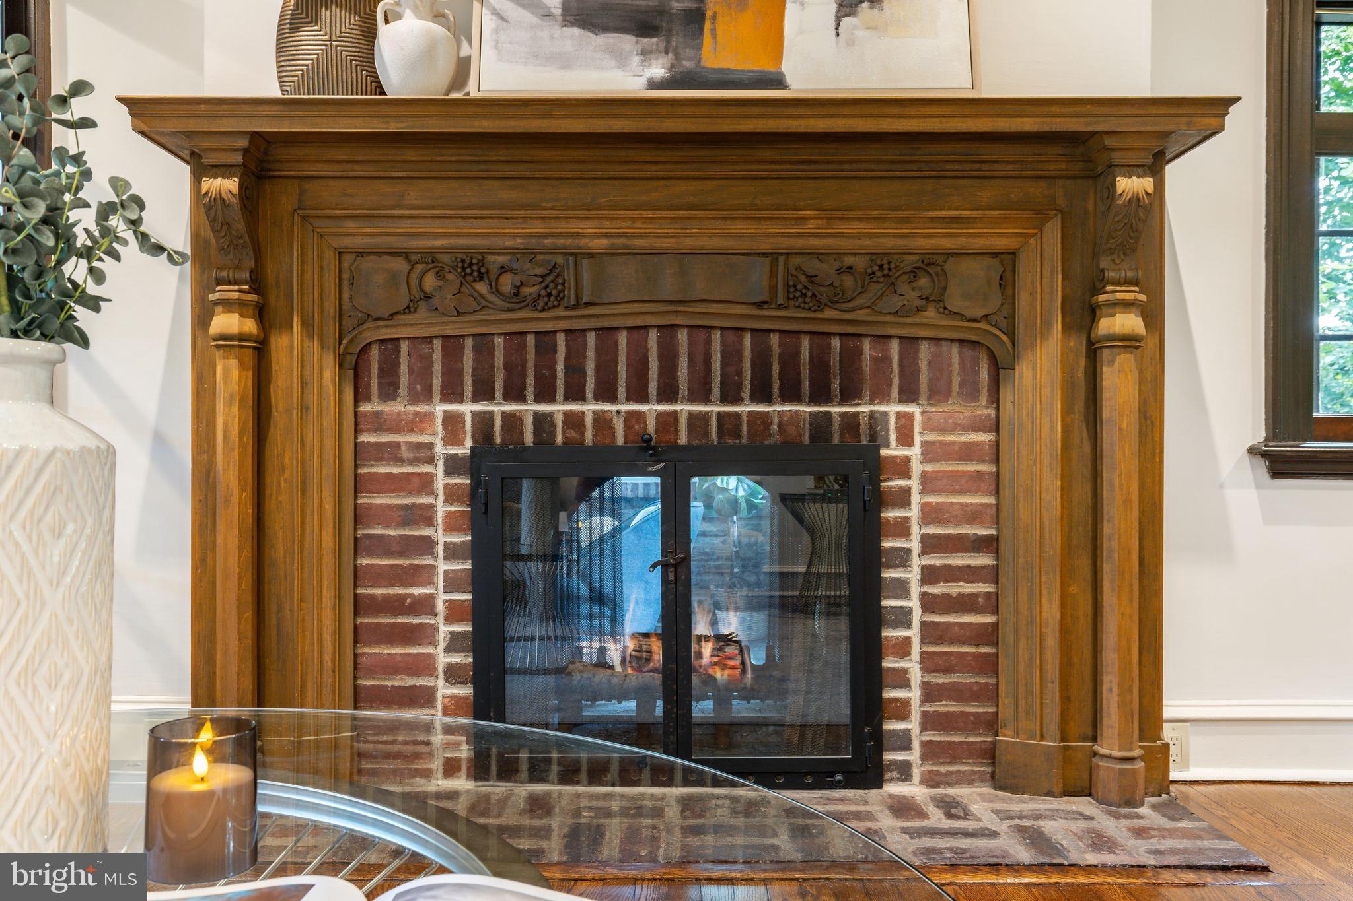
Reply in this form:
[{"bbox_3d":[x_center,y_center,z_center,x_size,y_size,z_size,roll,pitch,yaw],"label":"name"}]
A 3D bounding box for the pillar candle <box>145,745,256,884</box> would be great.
[{"bbox_3d":[-0.383,0.284,0.850,0.078,0.096,0.078,0,0,0],"label":"pillar candle"}]

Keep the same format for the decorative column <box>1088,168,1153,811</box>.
[{"bbox_3d":[0.965,0.077,2.280,0.122,1.385,0.130,0,0,0],"label":"decorative column"}]

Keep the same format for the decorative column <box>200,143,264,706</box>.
[{"bbox_3d":[-0.965,0.063,2.280,0.122,1.410,0.130,0,0,0],"label":"decorative column"}]

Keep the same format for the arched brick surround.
[{"bbox_3d":[0.000,0.243,2.430,1.460,1.045,0.120,0,0,0],"label":"arched brick surround"}]

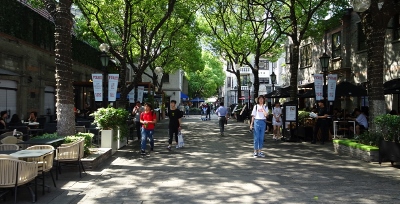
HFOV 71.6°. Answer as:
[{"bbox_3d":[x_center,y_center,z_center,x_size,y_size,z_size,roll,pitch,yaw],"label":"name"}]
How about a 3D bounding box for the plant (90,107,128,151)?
[{"bbox_3d":[-2.980,0.924,9.400,0.800,1.470,1.900,0,-1,-5],"label":"plant"}]

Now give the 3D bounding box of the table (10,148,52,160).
[{"bbox_3d":[-2.780,1.190,4.450,0.660,0.730,0.750,0,-1,-11],"label":"table"}]

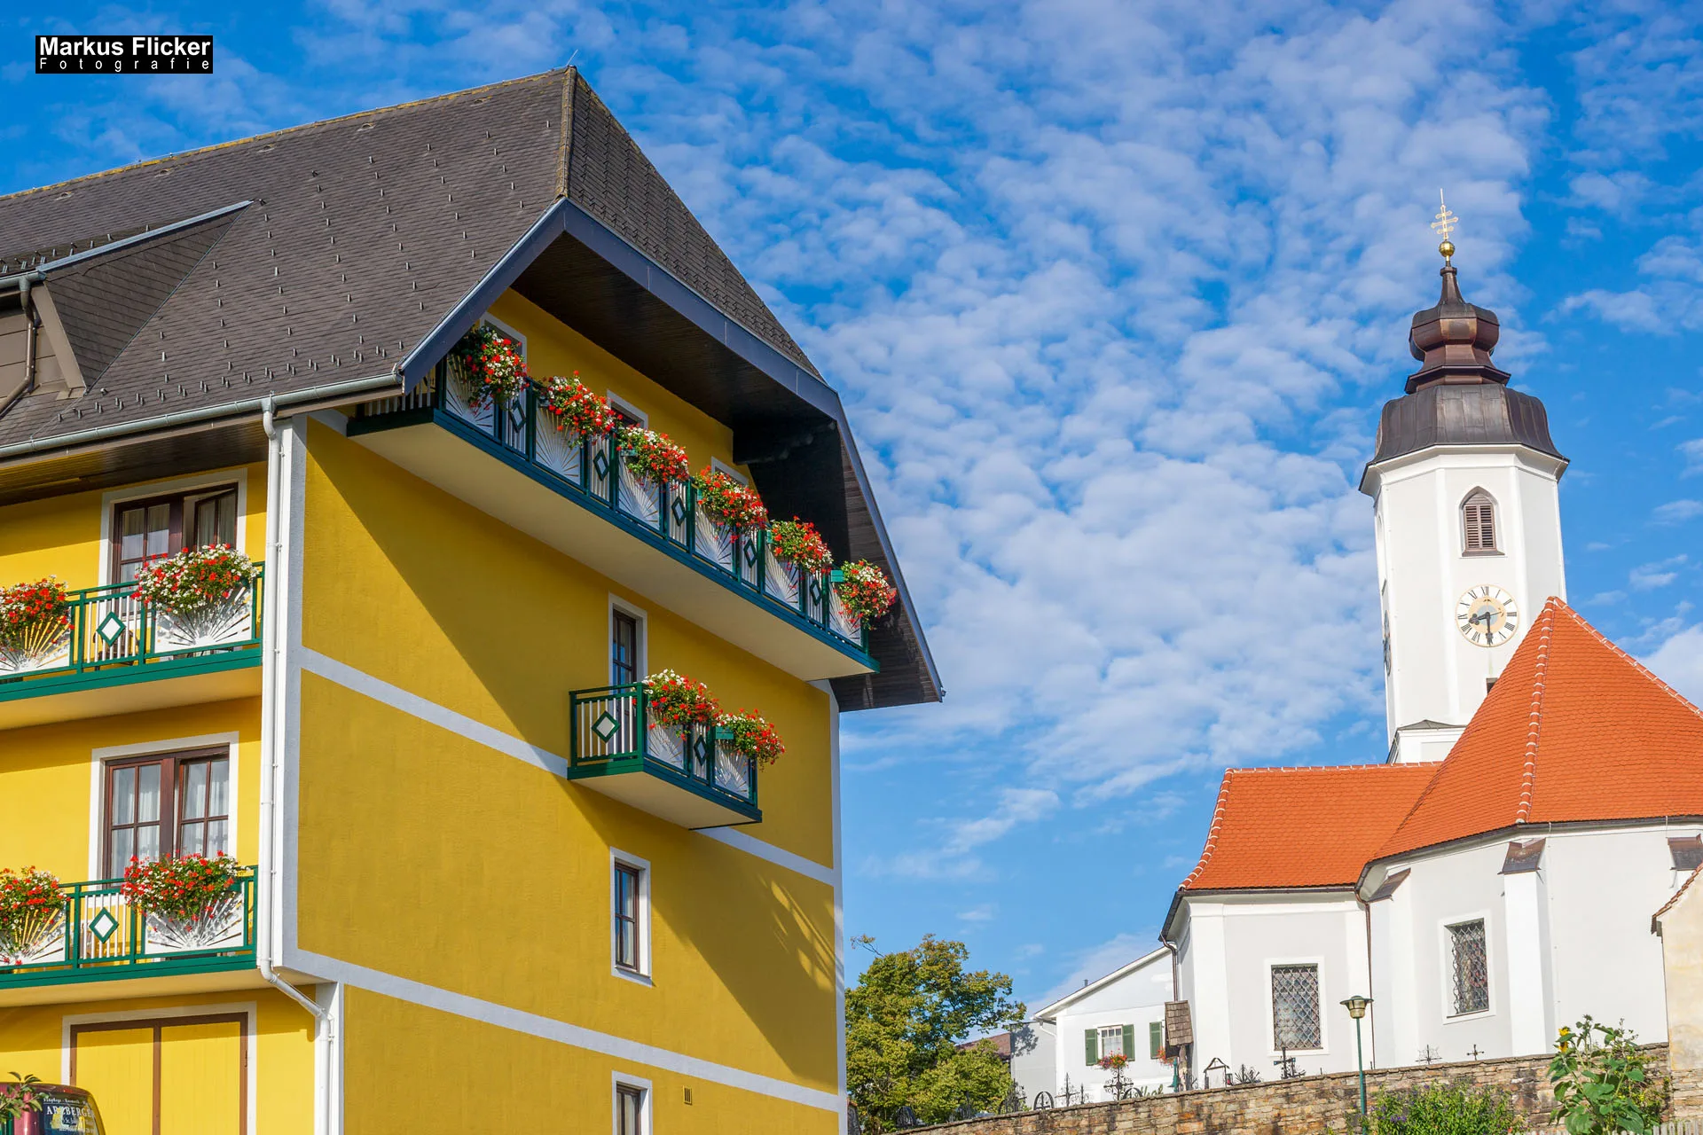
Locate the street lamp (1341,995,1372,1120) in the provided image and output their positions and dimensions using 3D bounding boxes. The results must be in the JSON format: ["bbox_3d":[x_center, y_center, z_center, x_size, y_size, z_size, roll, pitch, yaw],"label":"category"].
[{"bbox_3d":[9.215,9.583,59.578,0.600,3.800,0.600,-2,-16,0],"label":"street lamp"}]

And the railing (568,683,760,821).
[{"bbox_3d":[-2.271,2.376,41.004,0.970,1.080,3.470,-8,-17,21],"label":"railing"}]

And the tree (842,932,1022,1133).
[{"bbox_3d":[1.823,12.635,85.791,5.900,6.200,5.700,-2,-16,0],"label":"tree"}]

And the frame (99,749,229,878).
[{"bbox_3d":[-7.307,2.684,35.333,1.581,1.442,0.140,-8,-17,21],"label":"frame"}]

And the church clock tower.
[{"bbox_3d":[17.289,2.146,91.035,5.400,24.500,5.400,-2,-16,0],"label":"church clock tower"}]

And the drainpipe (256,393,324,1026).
[{"bbox_3d":[-5.757,1.437,34.218,0.200,6.474,1.150,-8,-17,21],"label":"drainpipe"}]

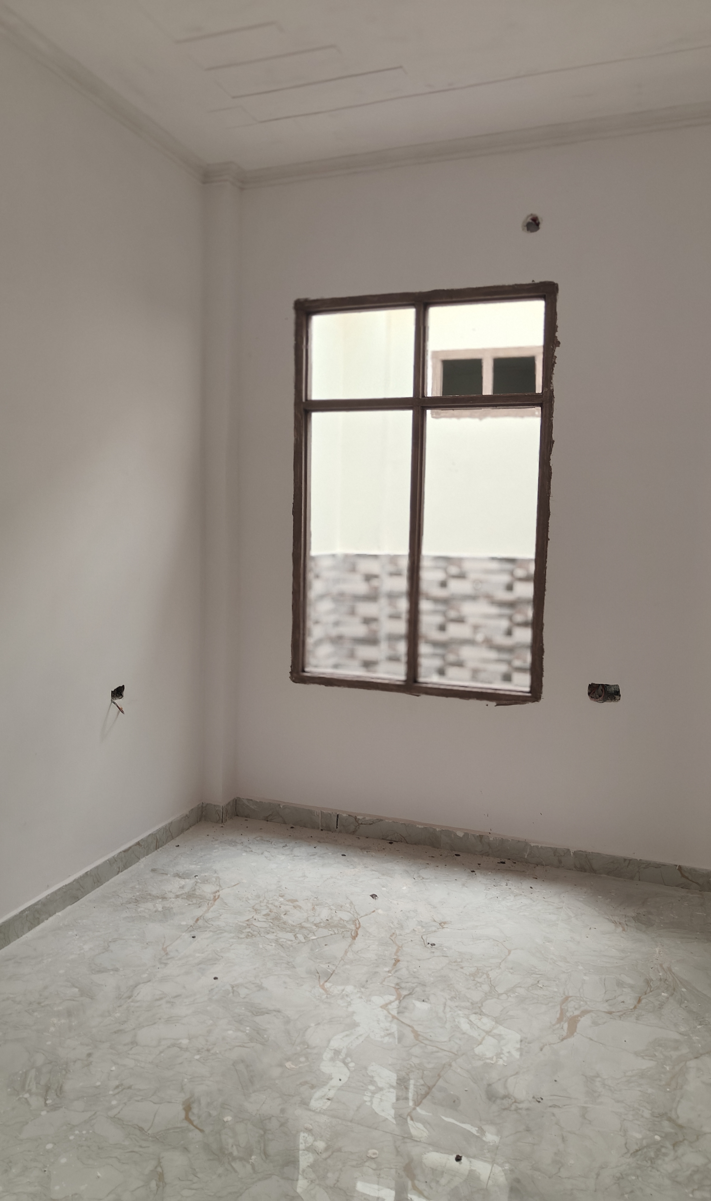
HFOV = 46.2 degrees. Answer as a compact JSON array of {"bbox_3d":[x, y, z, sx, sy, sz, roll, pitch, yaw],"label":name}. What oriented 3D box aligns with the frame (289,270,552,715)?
[{"bbox_3d":[0.278,-0.481,3.820,1.198,1.788,0.080,3,6,20],"label":"frame"}]

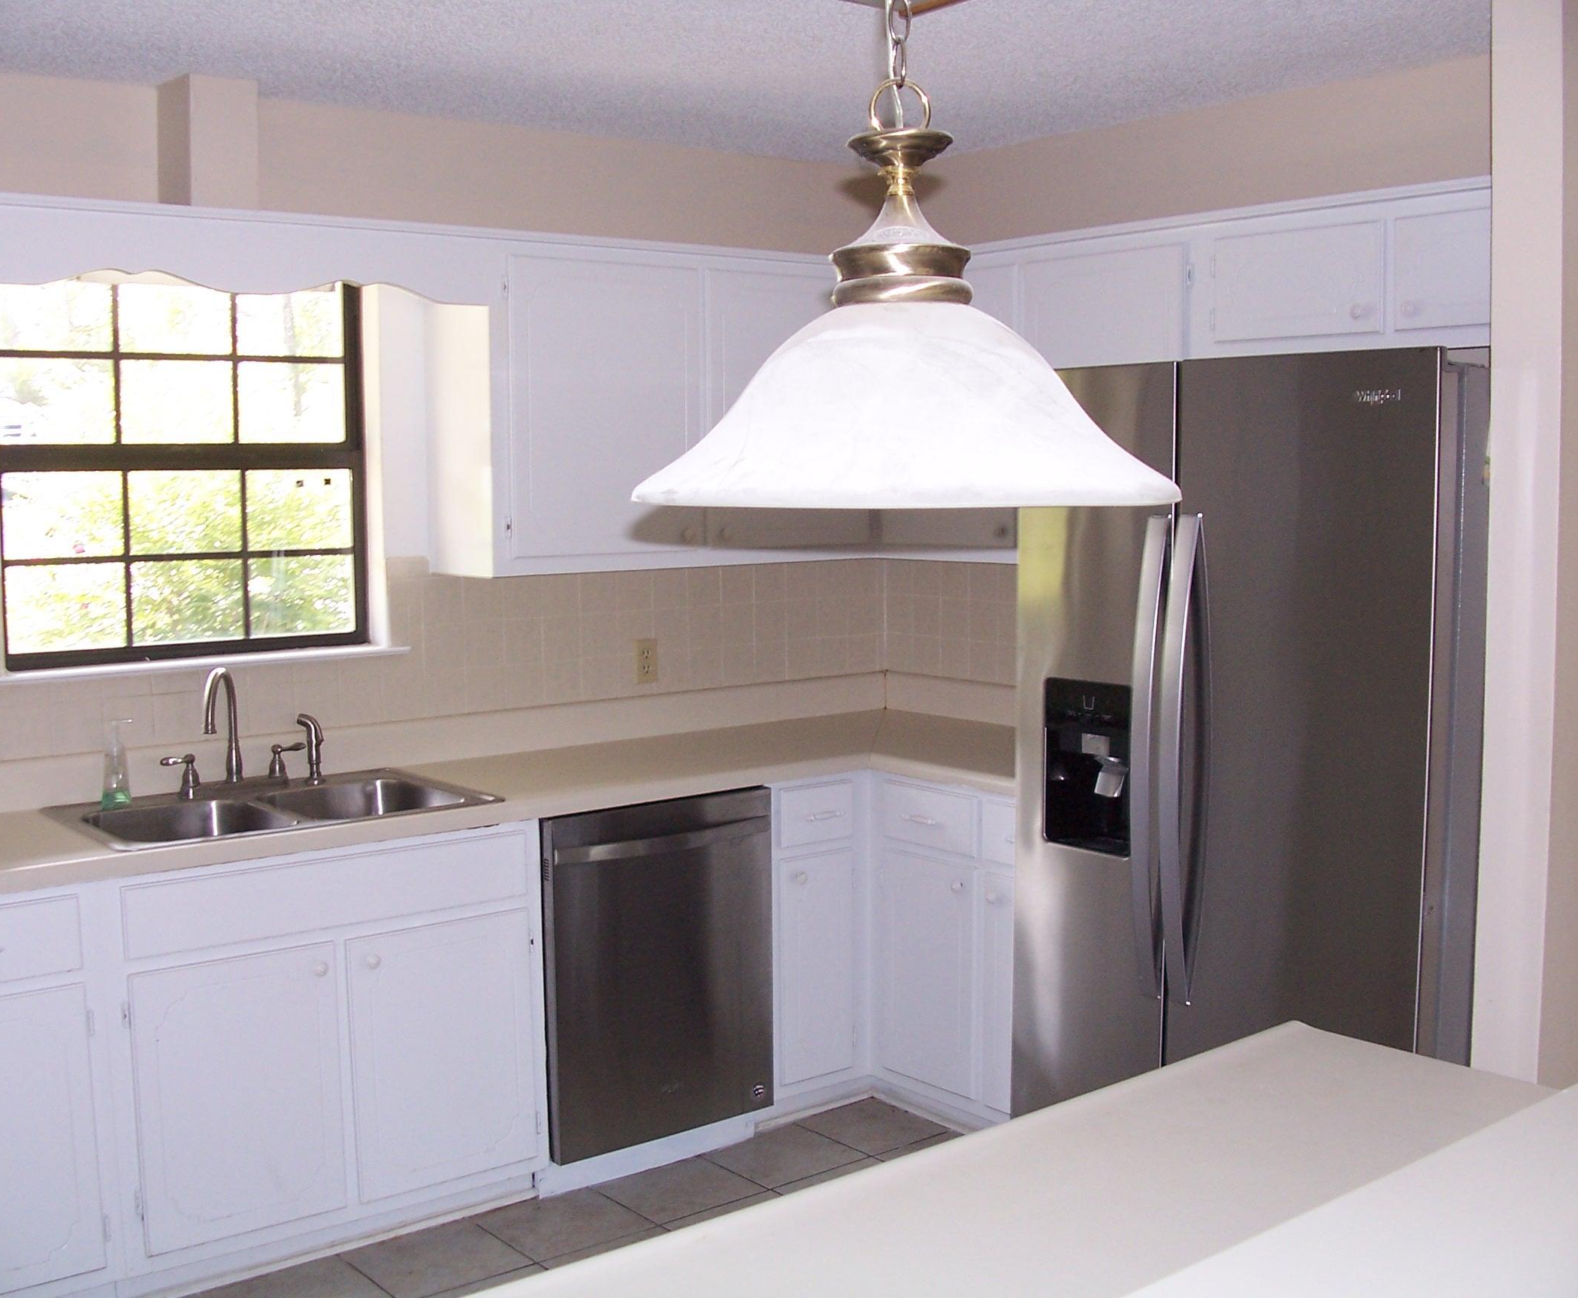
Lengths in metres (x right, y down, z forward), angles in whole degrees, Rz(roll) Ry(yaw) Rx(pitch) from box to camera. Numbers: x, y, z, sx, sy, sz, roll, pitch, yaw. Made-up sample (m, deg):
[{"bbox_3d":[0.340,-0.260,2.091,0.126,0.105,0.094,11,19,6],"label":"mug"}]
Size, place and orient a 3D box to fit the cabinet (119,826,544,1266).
[{"bbox_3d":[-1.055,0.794,3.730,0.921,0.874,0.614,-5,7,-38],"label":"cabinet"}]

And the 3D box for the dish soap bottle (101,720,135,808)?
[{"bbox_3d":[-1.415,0.236,3.683,0.072,0.186,0.056,-3,6,-27],"label":"dish soap bottle"}]

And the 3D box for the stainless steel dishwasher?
[{"bbox_3d":[-0.459,0.727,4.181,0.601,0.821,0.619,-5,7,-38],"label":"stainless steel dishwasher"}]

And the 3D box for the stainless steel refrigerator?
[{"bbox_3d":[1.008,0.365,3.318,0.886,1.802,0.913,-5,7,-38],"label":"stainless steel refrigerator"}]

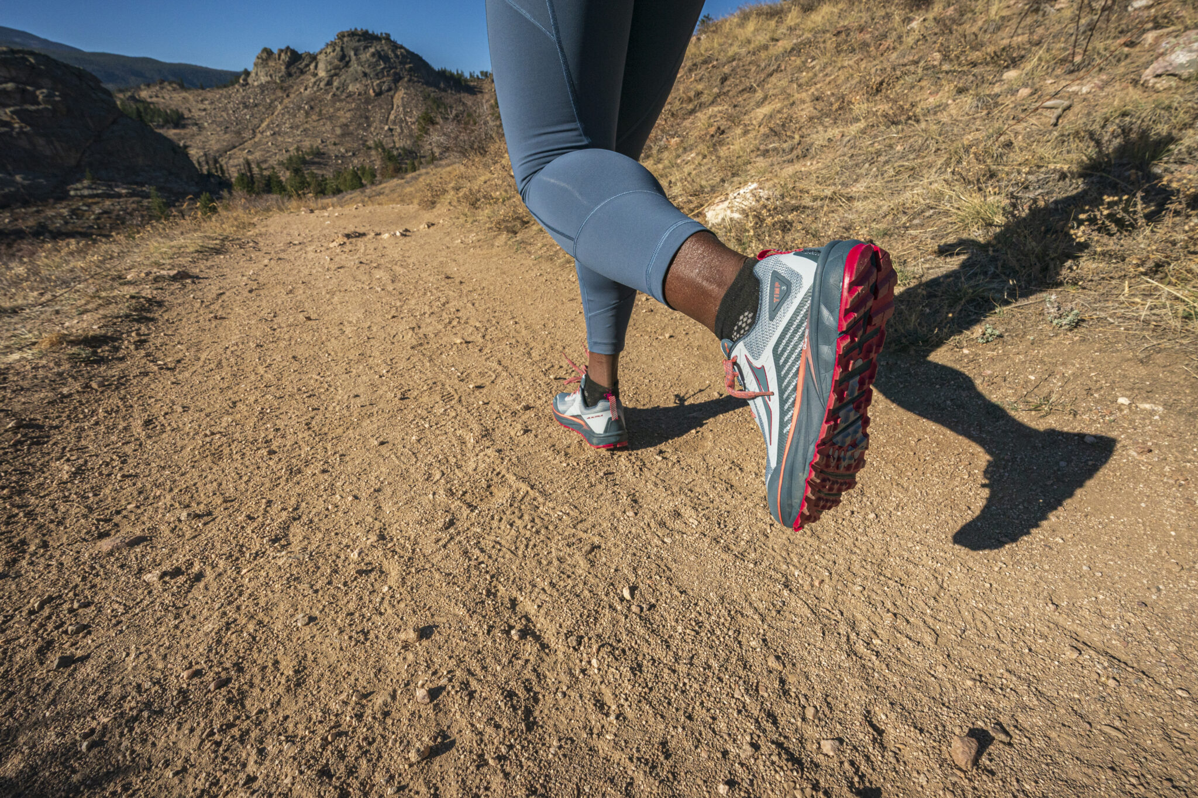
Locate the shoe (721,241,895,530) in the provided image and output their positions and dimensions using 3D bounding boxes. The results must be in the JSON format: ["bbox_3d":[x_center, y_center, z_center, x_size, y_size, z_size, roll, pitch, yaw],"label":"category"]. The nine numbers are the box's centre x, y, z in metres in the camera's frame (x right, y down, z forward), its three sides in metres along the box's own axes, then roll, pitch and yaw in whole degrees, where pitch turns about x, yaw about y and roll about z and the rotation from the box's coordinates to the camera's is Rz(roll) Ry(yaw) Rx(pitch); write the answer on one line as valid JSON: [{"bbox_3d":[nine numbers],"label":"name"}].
[{"bbox_3d":[0.177,-0.010,0.511,0.105,0.275,0.132,-12,23,-40],"label":"shoe"}]

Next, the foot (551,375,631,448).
[{"bbox_3d":[-0.028,0.004,1.160,0.105,0.130,0.275,-16,24,-25],"label":"foot"}]

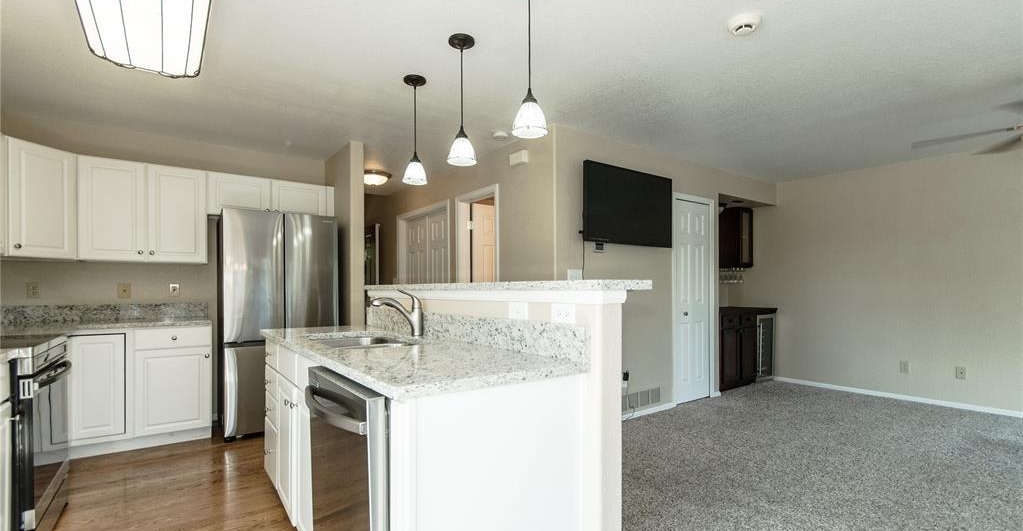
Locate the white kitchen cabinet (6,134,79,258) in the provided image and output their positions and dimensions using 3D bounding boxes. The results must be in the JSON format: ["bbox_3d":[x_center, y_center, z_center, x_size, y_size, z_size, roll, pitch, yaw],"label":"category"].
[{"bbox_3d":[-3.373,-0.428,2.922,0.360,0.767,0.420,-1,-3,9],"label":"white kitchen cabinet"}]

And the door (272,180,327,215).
[{"bbox_3d":[-1.951,-0.584,3.917,0.455,0.345,0.025,1,-2,-37],"label":"door"}]

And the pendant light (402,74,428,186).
[{"bbox_3d":[-0.591,-0.826,2.596,0.152,0.635,0.152,2,-4,-38],"label":"pendant light"}]

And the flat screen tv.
[{"bbox_3d":[1.052,-0.499,3.716,1.180,0.655,0.060,2,-4,-38],"label":"flat screen tv"}]

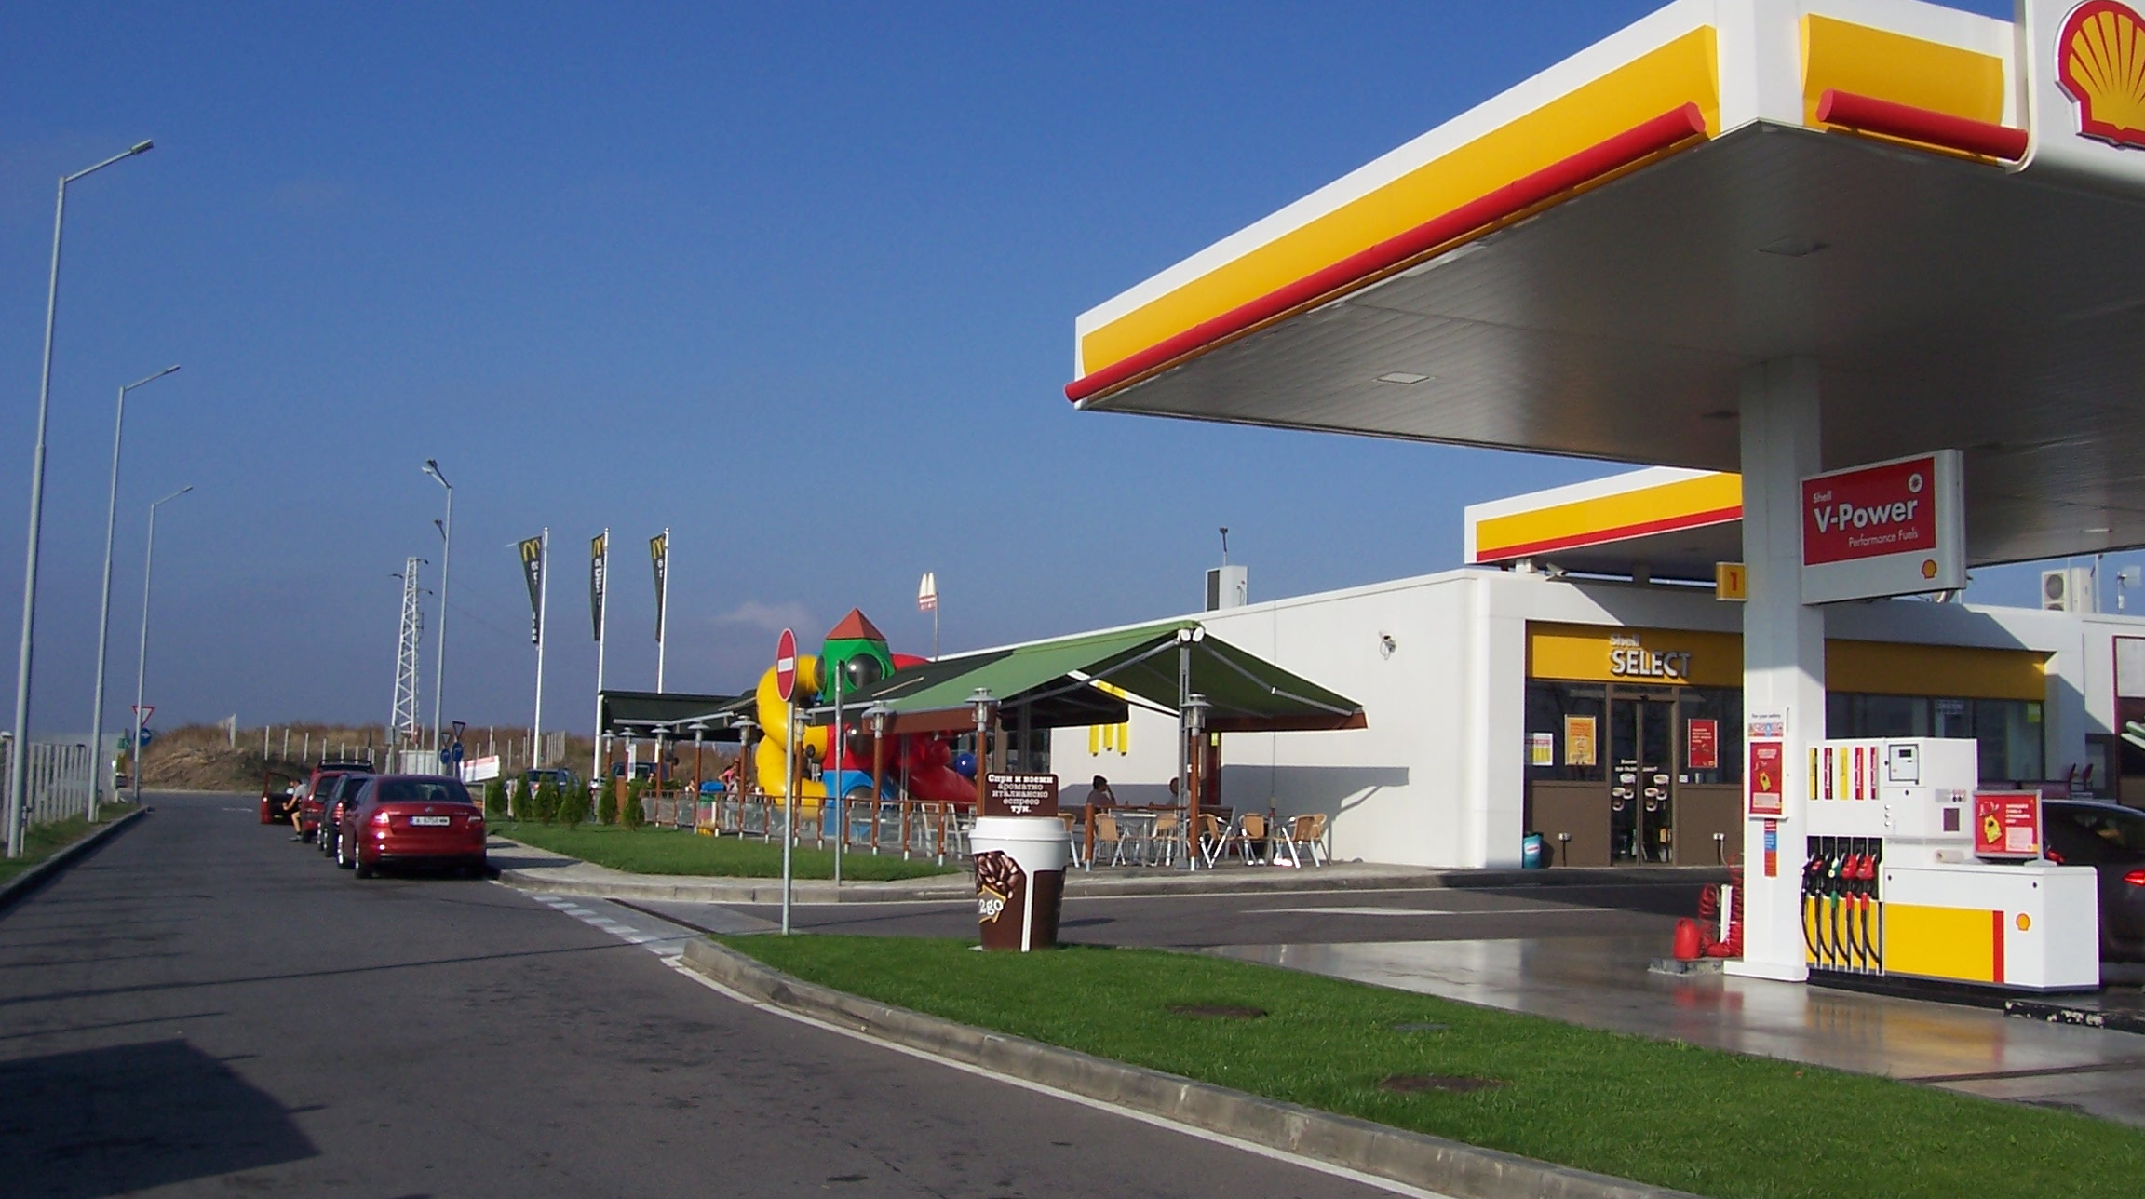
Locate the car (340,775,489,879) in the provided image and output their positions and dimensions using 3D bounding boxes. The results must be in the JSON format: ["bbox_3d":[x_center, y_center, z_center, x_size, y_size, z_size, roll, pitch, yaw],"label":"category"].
[{"bbox_3d":[-9.792,3.361,31.285,1.790,1.470,4.600,4,-6,-22],"label":"car"}]

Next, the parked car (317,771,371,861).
[{"bbox_3d":[-12.567,3.850,37.906,1.770,1.480,4.450,4,-6,-22],"label":"parked car"}]

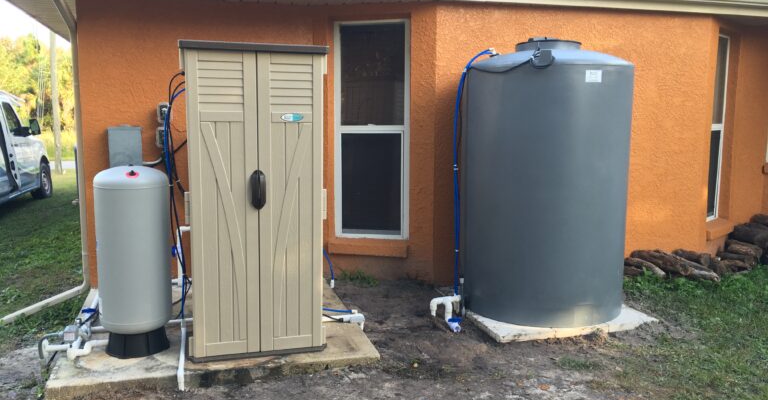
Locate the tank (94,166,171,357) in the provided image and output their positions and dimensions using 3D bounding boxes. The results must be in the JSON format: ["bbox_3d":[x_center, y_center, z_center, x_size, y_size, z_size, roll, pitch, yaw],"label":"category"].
[{"bbox_3d":[-1.505,0.361,3.893,0.415,1.110,0.415,-2,7,-16],"label":"tank"}]

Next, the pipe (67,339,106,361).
[{"bbox_3d":[-1.763,0.886,3.813,0.220,0.100,0.130,-2,7,-16],"label":"pipe"}]

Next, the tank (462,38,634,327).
[{"bbox_3d":[1.243,-0.197,4.951,1.204,2.030,1.204,-2,7,-16],"label":"tank"}]

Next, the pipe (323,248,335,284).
[{"bbox_3d":[-0.457,0.529,5.200,0.120,0.310,0.140,-2,7,-16],"label":"pipe"}]

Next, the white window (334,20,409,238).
[{"bbox_3d":[-0.098,-0.600,5.598,0.660,1.870,0.090,2,7,14],"label":"white window"}]

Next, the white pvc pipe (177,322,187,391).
[{"bbox_3d":[-1.256,0.939,4.000,0.045,0.140,0.900,-2,7,-16],"label":"white pvc pipe"}]

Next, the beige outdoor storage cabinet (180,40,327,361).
[{"bbox_3d":[-0.814,-0.009,4.029,0.820,1.820,0.650,-2,7,-16],"label":"beige outdoor storage cabinet"}]

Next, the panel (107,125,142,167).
[{"bbox_3d":[-2.099,-0.386,5.231,0.270,0.420,0.110,-2,7,-16],"label":"panel"}]

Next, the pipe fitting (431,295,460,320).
[{"bbox_3d":[0.465,0.820,4.861,0.215,0.200,0.120,-2,7,-16],"label":"pipe fitting"}]

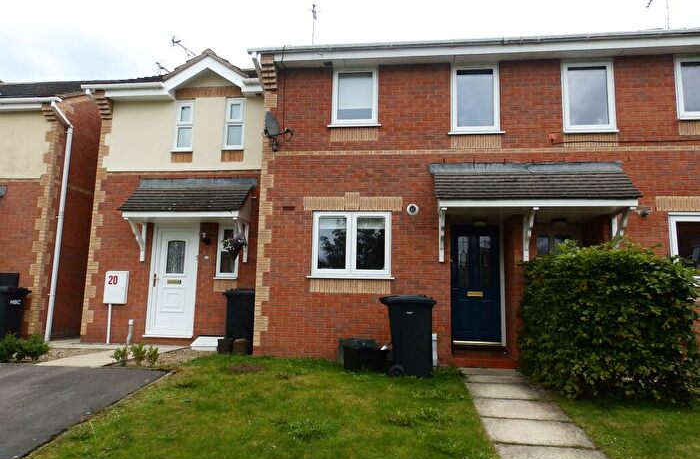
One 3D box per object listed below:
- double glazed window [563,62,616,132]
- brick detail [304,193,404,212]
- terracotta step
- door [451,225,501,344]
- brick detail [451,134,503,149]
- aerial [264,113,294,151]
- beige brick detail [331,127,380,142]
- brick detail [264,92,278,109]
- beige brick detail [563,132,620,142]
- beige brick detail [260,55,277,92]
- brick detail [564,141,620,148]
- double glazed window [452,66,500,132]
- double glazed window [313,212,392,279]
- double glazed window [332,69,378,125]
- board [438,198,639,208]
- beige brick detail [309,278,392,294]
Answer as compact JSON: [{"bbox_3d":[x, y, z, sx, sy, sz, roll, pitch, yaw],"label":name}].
[{"bbox_3d":[3.650,-2.038,6.849,0.755,1.130,0.080,0,-6,7],"label":"double glazed window"},{"bbox_3d":[0.041,-0.441,7.103,1.575,0.300,0.100,0,-6,7],"label":"brick detail"},{"bbox_3d":[2.017,1.989,6.817,0.930,0.130,0.700,0,-6,7],"label":"terracotta step"},{"bbox_3d":[2.049,0.863,7.187,0.760,1.905,0.070,0,-7,7],"label":"door"},{"bbox_3d":[1.959,-1.349,6.923,0.747,0.218,0.090,0,-7,7],"label":"brick detail"},{"bbox_3d":[-1.131,-1.568,7.104,0.470,0.610,0.420,-1,-7,23],"label":"aerial"},{"bbox_3d":[0.080,-1.510,7.168,0.749,0.206,0.090,0,-7,7],"label":"beige brick detail"},{"bbox_3d":[-1.305,-2.147,7.418,0.227,0.275,0.100,0,-7,7],"label":"brick detail"},{"bbox_3d":[3.643,-1.356,6.768,0.775,0.215,0.100,0,-6,7],"label":"beige brick detail"},{"bbox_3d":[-1.318,-2.574,7.291,0.227,0.510,0.270,0,-7,7],"label":"beige brick detail"},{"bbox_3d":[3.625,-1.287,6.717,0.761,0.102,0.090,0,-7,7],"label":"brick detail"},{"bbox_3d":[1.977,-2.069,7.056,0.750,1.140,0.080,0,-6,7],"label":"double glazed window"},{"bbox_3d":[0.035,0.245,6.977,1.245,1.012,0.090,0,-7,7],"label":"double glazed window"},{"bbox_3d":[0.099,-2.140,7.270,0.746,0.930,0.090,0,-7,7],"label":"double glazed window"},{"bbox_3d":[2.549,-0.362,6.105,2.622,0.108,0.025,0,-6,7],"label":"board"},{"bbox_3d":[0.005,0.879,6.958,1.265,0.215,0.100,0,-6,7],"label":"beige brick detail"}]

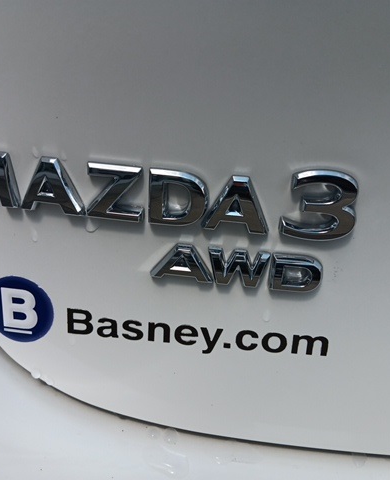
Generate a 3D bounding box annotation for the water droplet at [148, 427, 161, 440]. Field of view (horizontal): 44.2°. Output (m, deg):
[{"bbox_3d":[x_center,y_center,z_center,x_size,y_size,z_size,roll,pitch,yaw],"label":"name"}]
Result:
[{"bbox_3d":[-0.020,0.094,0.235,0.007,0.007,0.003,6,19,5],"label":"water droplet"}]

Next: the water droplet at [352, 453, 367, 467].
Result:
[{"bbox_3d":[0.077,0.103,0.226,0.007,0.006,0.003,6,19,5],"label":"water droplet"}]

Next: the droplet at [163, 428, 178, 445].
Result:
[{"bbox_3d":[-0.012,0.096,0.234,0.007,0.007,0.003,6,19,5],"label":"droplet"}]

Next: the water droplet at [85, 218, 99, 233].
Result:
[{"bbox_3d":[-0.045,-0.006,0.213,0.006,0.006,0.003,6,19,5],"label":"water droplet"}]

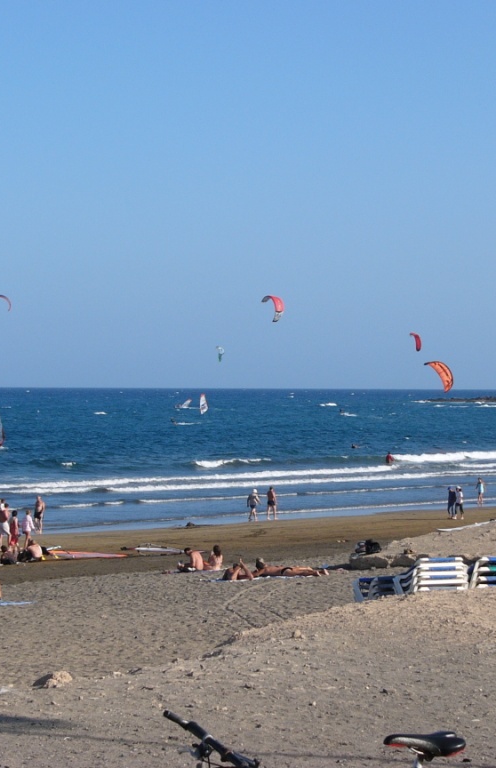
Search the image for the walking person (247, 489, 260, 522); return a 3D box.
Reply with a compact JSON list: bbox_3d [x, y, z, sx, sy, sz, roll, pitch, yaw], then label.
[{"bbox_3d":[0.299,6.254,116.000,0.600,1.670,0.550,0,0,-44],"label":"walking person"}]

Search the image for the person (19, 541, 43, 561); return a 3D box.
[{"bbox_3d":[-7.649,5.828,78.700,0.780,0.760,0.580,0,0,44],"label":"person"}]

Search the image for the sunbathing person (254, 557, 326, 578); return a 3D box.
[{"bbox_3d":[1.190,5.033,61.500,1.920,0.420,0.550,0,0,3],"label":"sunbathing person"}]

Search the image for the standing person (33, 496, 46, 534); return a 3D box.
[{"bbox_3d":[-9.553,6.026,103.500,0.550,1.750,0.450,0,0,30],"label":"standing person"}]

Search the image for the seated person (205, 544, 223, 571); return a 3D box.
[{"bbox_3d":[-1.129,5.595,72.500,0.520,0.800,0.750,0,0,-18],"label":"seated person"}]

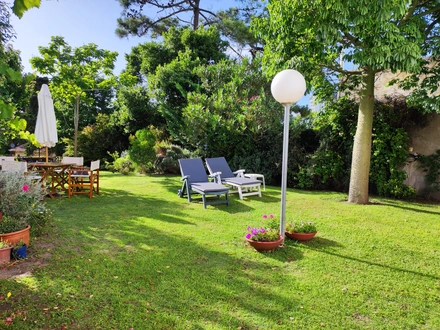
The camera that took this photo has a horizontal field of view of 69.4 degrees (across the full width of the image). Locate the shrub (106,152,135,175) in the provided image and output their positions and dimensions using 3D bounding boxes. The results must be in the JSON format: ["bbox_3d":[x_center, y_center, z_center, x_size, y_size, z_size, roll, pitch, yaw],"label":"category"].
[{"bbox_3d":[-3.918,-0.148,12.443,1.050,0.930,0.950,1,5,0],"label":"shrub"}]

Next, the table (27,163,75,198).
[{"bbox_3d":[-4.232,0.336,7.796,1.150,0.730,1.120,2,5,8],"label":"table"}]

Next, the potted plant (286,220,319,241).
[{"bbox_3d":[1.192,0.956,4.735,0.500,0.270,0.490,1,5,0],"label":"potted plant"}]

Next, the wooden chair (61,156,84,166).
[{"bbox_3d":[-4.004,0.243,8.412,0.590,0.880,0.520,2,5,13],"label":"wooden chair"}]

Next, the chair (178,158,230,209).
[{"bbox_3d":[-0.401,0.376,7.417,0.700,0.950,1.520,-1,6,-31],"label":"chair"}]

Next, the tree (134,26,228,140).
[{"bbox_3d":[-1.576,-2.808,14.005,4.000,6.000,3.800,2,5,0],"label":"tree"}]

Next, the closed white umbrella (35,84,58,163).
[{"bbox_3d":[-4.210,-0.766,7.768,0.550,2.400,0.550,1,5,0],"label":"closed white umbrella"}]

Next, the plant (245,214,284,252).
[{"bbox_3d":[0.575,0.904,4.339,0.530,0.430,0.510,1,5,0],"label":"plant"}]

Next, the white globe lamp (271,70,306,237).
[{"bbox_3d":[0.901,-0.070,4.330,0.485,2.380,0.485,1,5,0],"label":"white globe lamp"}]

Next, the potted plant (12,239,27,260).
[{"bbox_3d":[-2.432,1.012,3.857,0.155,0.220,0.155,-2,6,-33],"label":"potted plant"}]

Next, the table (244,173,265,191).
[{"bbox_3d":[0.985,0.507,9.163,0.460,0.450,0.460,-1,6,-31],"label":"table"}]

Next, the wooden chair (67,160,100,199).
[{"bbox_3d":[-3.217,0.312,7.567,0.530,0.880,0.600,1,5,-4],"label":"wooden chair"}]

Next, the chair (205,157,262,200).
[{"bbox_3d":[0.356,0.301,8.281,0.720,0.910,1.680,-3,6,-34],"label":"chair"}]

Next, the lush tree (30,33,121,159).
[{"bbox_3d":[-6.373,-2.636,13.834,3.900,5.400,3.700,2,5,0],"label":"lush tree"}]

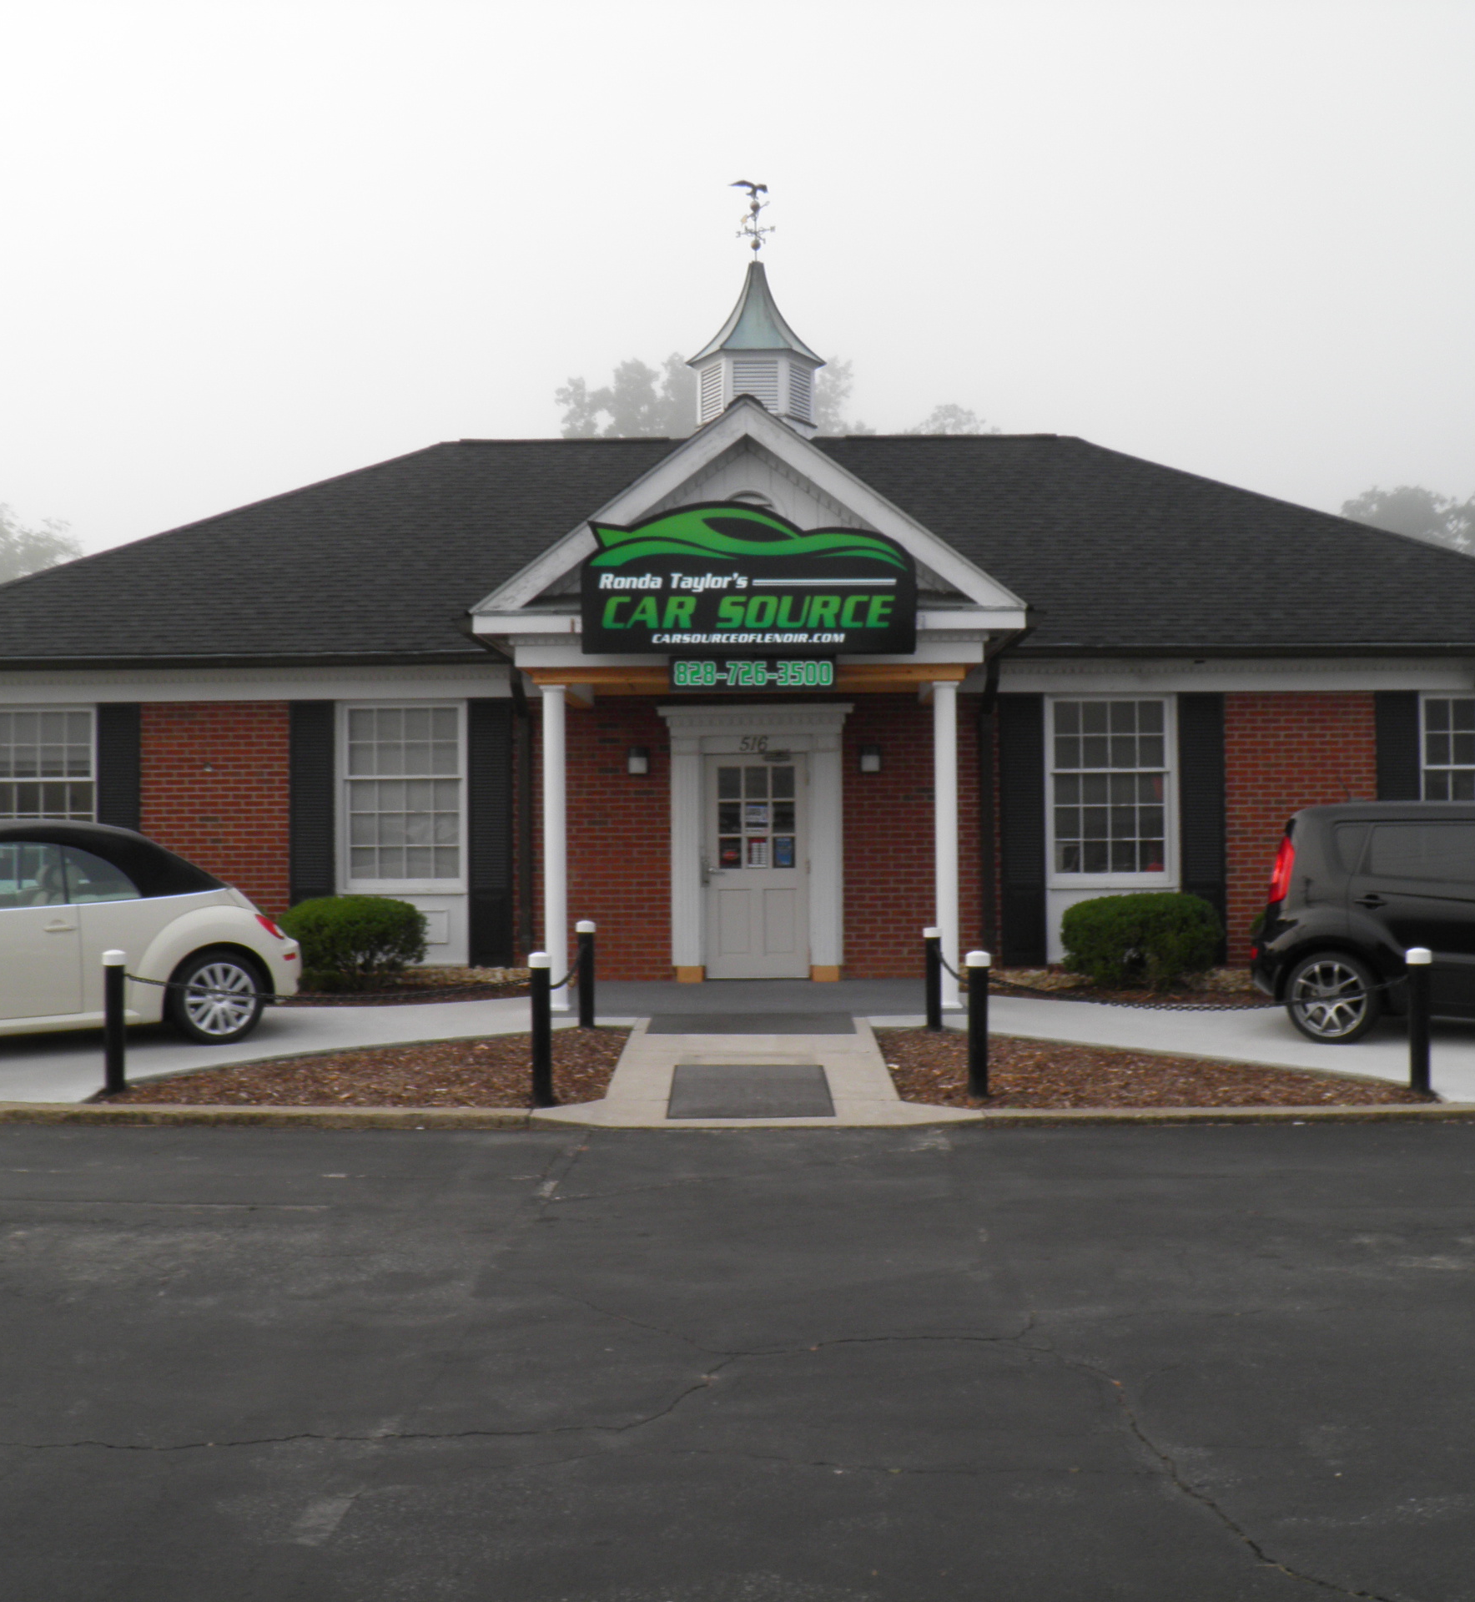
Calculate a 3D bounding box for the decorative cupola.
[{"bbox_3d":[0.220,-5.632,19.800,1.580,2.900,1.480,0,0,0],"label":"decorative cupola"}]

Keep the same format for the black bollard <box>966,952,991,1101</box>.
[{"bbox_3d":[1.368,1.268,9.800,0.135,0.850,0.135,0,0,0],"label":"black bollard"}]

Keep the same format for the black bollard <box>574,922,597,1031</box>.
[{"bbox_3d":[-1.097,1.258,12.550,0.135,0.800,0.135,0,0,0],"label":"black bollard"}]

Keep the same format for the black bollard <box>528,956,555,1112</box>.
[{"bbox_3d":[-1.090,1.275,9.650,0.135,0.870,0.135,0,0,0],"label":"black bollard"}]

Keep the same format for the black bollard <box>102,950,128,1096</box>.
[{"bbox_3d":[-3.643,1.288,10.100,0.135,0.850,0.135,0,0,0],"label":"black bollard"}]

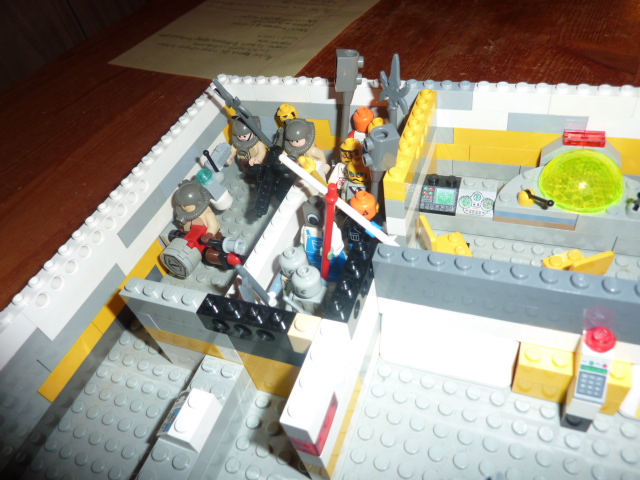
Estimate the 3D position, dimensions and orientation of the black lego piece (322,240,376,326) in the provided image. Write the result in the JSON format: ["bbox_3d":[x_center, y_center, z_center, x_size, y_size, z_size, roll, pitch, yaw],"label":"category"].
[{"bbox_3d":[0.011,0.015,0.147,0.008,0.011,0.032,9,50,21],"label":"black lego piece"}]

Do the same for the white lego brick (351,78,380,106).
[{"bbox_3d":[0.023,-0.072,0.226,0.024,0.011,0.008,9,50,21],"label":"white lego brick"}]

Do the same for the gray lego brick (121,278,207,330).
[{"bbox_3d":[-0.053,0.021,0.159,0.032,0.011,0.008,9,50,21],"label":"gray lego brick"}]

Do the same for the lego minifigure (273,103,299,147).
[{"bbox_3d":[-0.014,-0.055,0.254,0.023,0.040,0.013,-6,46,8],"label":"lego minifigure"}]

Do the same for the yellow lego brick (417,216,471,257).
[{"bbox_3d":[0.054,0.000,0.196,0.018,0.018,0.016,-14,45,0],"label":"yellow lego brick"}]

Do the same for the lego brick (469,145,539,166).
[{"bbox_3d":[0.090,-0.043,0.225,0.032,0.010,0.008,9,50,21],"label":"lego brick"}]

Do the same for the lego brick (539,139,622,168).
[{"bbox_3d":[0.115,-0.039,0.202,0.032,0.010,0.008,9,50,21],"label":"lego brick"}]

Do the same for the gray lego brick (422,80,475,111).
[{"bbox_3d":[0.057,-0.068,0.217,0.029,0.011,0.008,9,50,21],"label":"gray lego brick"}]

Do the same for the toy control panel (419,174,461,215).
[{"bbox_3d":[0.056,-0.021,0.213,0.016,0.011,0.016,9,50,21],"label":"toy control panel"}]

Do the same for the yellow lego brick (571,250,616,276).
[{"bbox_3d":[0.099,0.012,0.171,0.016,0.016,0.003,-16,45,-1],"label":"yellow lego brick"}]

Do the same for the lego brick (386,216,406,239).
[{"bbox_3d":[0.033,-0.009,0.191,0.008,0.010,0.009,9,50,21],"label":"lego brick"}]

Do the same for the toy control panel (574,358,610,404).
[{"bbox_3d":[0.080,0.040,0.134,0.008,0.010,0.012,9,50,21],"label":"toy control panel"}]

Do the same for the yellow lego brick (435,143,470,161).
[{"bbox_3d":[0.067,-0.046,0.232,0.017,0.010,0.008,9,50,21],"label":"yellow lego brick"}]

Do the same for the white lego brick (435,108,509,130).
[{"bbox_3d":[0.072,-0.059,0.217,0.032,0.010,0.008,9,50,21],"label":"white lego brick"}]

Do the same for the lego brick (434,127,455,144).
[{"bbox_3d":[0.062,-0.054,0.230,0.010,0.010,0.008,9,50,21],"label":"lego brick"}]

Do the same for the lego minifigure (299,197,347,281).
[{"bbox_3d":[0.002,-0.002,0.200,0.023,0.040,0.013,3,48,16],"label":"lego minifigure"}]

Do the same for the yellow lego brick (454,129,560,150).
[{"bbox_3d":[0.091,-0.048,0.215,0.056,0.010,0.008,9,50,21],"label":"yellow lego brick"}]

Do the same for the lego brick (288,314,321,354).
[{"bbox_3d":[-0.004,0.028,0.136,0.008,0.011,0.008,9,50,21],"label":"lego brick"}]

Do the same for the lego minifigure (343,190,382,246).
[{"bbox_3d":[0.020,-0.004,0.196,0.022,0.040,0.012,9,50,21],"label":"lego minifigure"}]

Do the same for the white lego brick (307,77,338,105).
[{"bbox_3d":[0.002,-0.077,0.236,0.016,0.011,0.008,9,50,21],"label":"white lego brick"}]

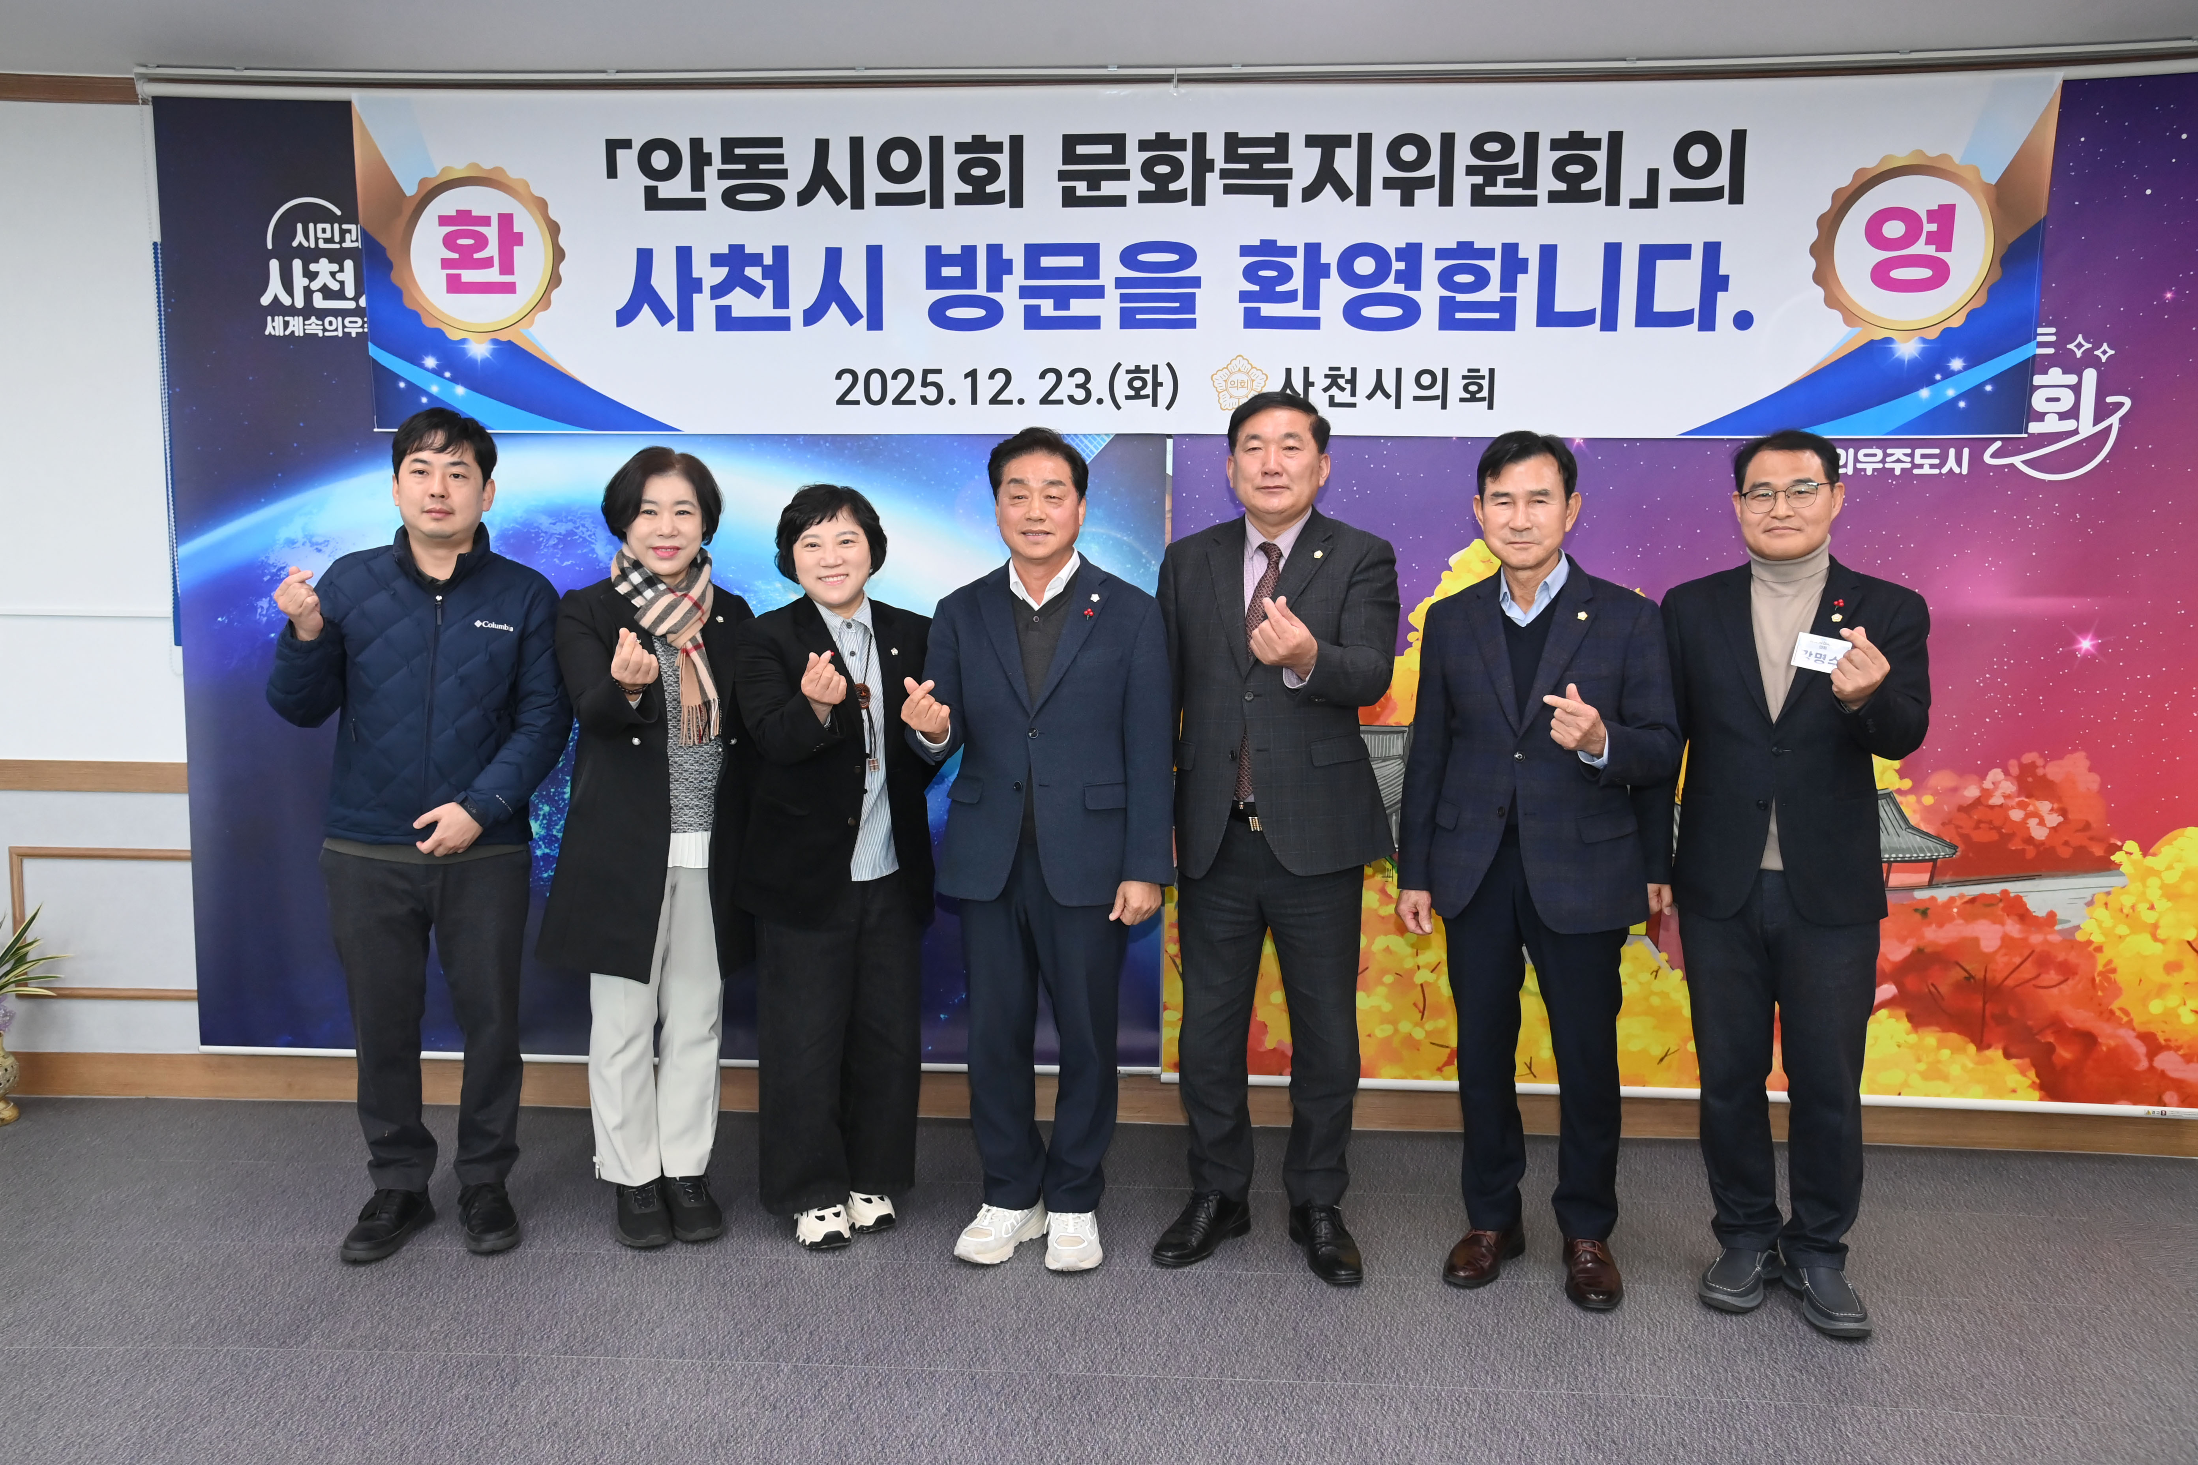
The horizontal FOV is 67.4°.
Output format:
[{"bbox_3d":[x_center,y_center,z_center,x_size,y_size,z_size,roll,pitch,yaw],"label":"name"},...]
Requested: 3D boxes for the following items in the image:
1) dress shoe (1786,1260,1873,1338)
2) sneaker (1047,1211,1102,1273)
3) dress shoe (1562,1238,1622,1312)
[{"bbox_3d":[1.399,1.052,3.196,0.112,0.115,0.285,0,6,-3],"label":"dress shoe"},{"bbox_3d":[-0.047,1.012,3.460,0.116,0.120,0.295,1,6,2],"label":"sneaker"},{"bbox_3d":[0.982,1.044,3.314,0.105,0.105,0.280,1,5,6],"label":"dress shoe"}]

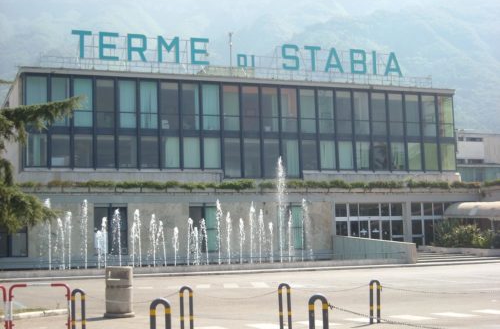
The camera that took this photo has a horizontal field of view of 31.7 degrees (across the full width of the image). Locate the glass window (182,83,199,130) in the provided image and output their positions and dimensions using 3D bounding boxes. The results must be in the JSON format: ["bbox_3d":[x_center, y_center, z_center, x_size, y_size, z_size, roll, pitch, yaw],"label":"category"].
[{"bbox_3d":[-3.992,-3.871,59.181,1.218,3.107,0.100,1,-6,-22],"label":"glass window"}]

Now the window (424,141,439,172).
[{"bbox_3d":[13.305,-0.527,64.489,1.193,1.983,0.120,1,-6,-22],"label":"window"}]

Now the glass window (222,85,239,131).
[{"bbox_3d":[-1.204,-3.690,58.142,1.190,3.113,0.150,1,-7,-22],"label":"glass window"}]

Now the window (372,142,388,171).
[{"bbox_3d":[8.915,-0.575,60.157,1.213,1.967,0.120,1,-7,-22],"label":"window"}]

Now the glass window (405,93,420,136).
[{"bbox_3d":[11.351,-3.418,61.503,1.105,3.055,0.120,1,-7,-22],"label":"glass window"}]

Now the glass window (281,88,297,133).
[{"bbox_3d":[2.688,-3.642,59.722,1.190,3.113,0.150,1,-7,-22],"label":"glass window"}]

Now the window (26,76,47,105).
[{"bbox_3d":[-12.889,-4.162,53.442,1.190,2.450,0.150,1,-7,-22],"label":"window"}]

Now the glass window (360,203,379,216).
[{"bbox_3d":[8.273,3.143,60.998,1.577,0.914,0.120,1,-7,-22],"label":"glass window"}]

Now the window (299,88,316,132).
[{"bbox_3d":[4.008,-3.662,61.042,1.193,3.053,0.120,1,-6,-22],"label":"window"}]

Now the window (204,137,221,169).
[{"bbox_3d":[-2.385,-0.714,55.495,1.138,2.008,0.120,1,-7,-22],"label":"window"}]

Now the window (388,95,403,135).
[{"bbox_3d":[10.564,-3.577,63.717,1.193,3.053,0.120,1,-6,-22],"label":"window"}]

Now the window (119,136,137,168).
[{"bbox_3d":[-7.936,-0.827,57.238,1.218,2.017,0.100,1,-6,-22],"label":"window"}]

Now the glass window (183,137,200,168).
[{"bbox_3d":[-3.792,-0.749,57.512,1.193,1.983,0.120,1,-6,-22],"label":"glass window"}]

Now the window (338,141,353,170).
[{"bbox_3d":[6.724,-0.612,61.804,1.193,1.983,0.120,1,-6,-22],"label":"window"}]

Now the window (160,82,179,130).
[{"bbox_3d":[-5.167,-3.790,56.980,1.211,3.098,0.120,1,-7,-22],"label":"window"}]

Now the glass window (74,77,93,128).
[{"bbox_3d":[-9.981,-3.689,52.704,1.145,2.976,0.120,1,-7,-22],"label":"glass window"}]

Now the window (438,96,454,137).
[{"bbox_3d":[14.822,-3.640,66.802,1.218,3.107,0.100,1,-6,-22],"label":"window"}]

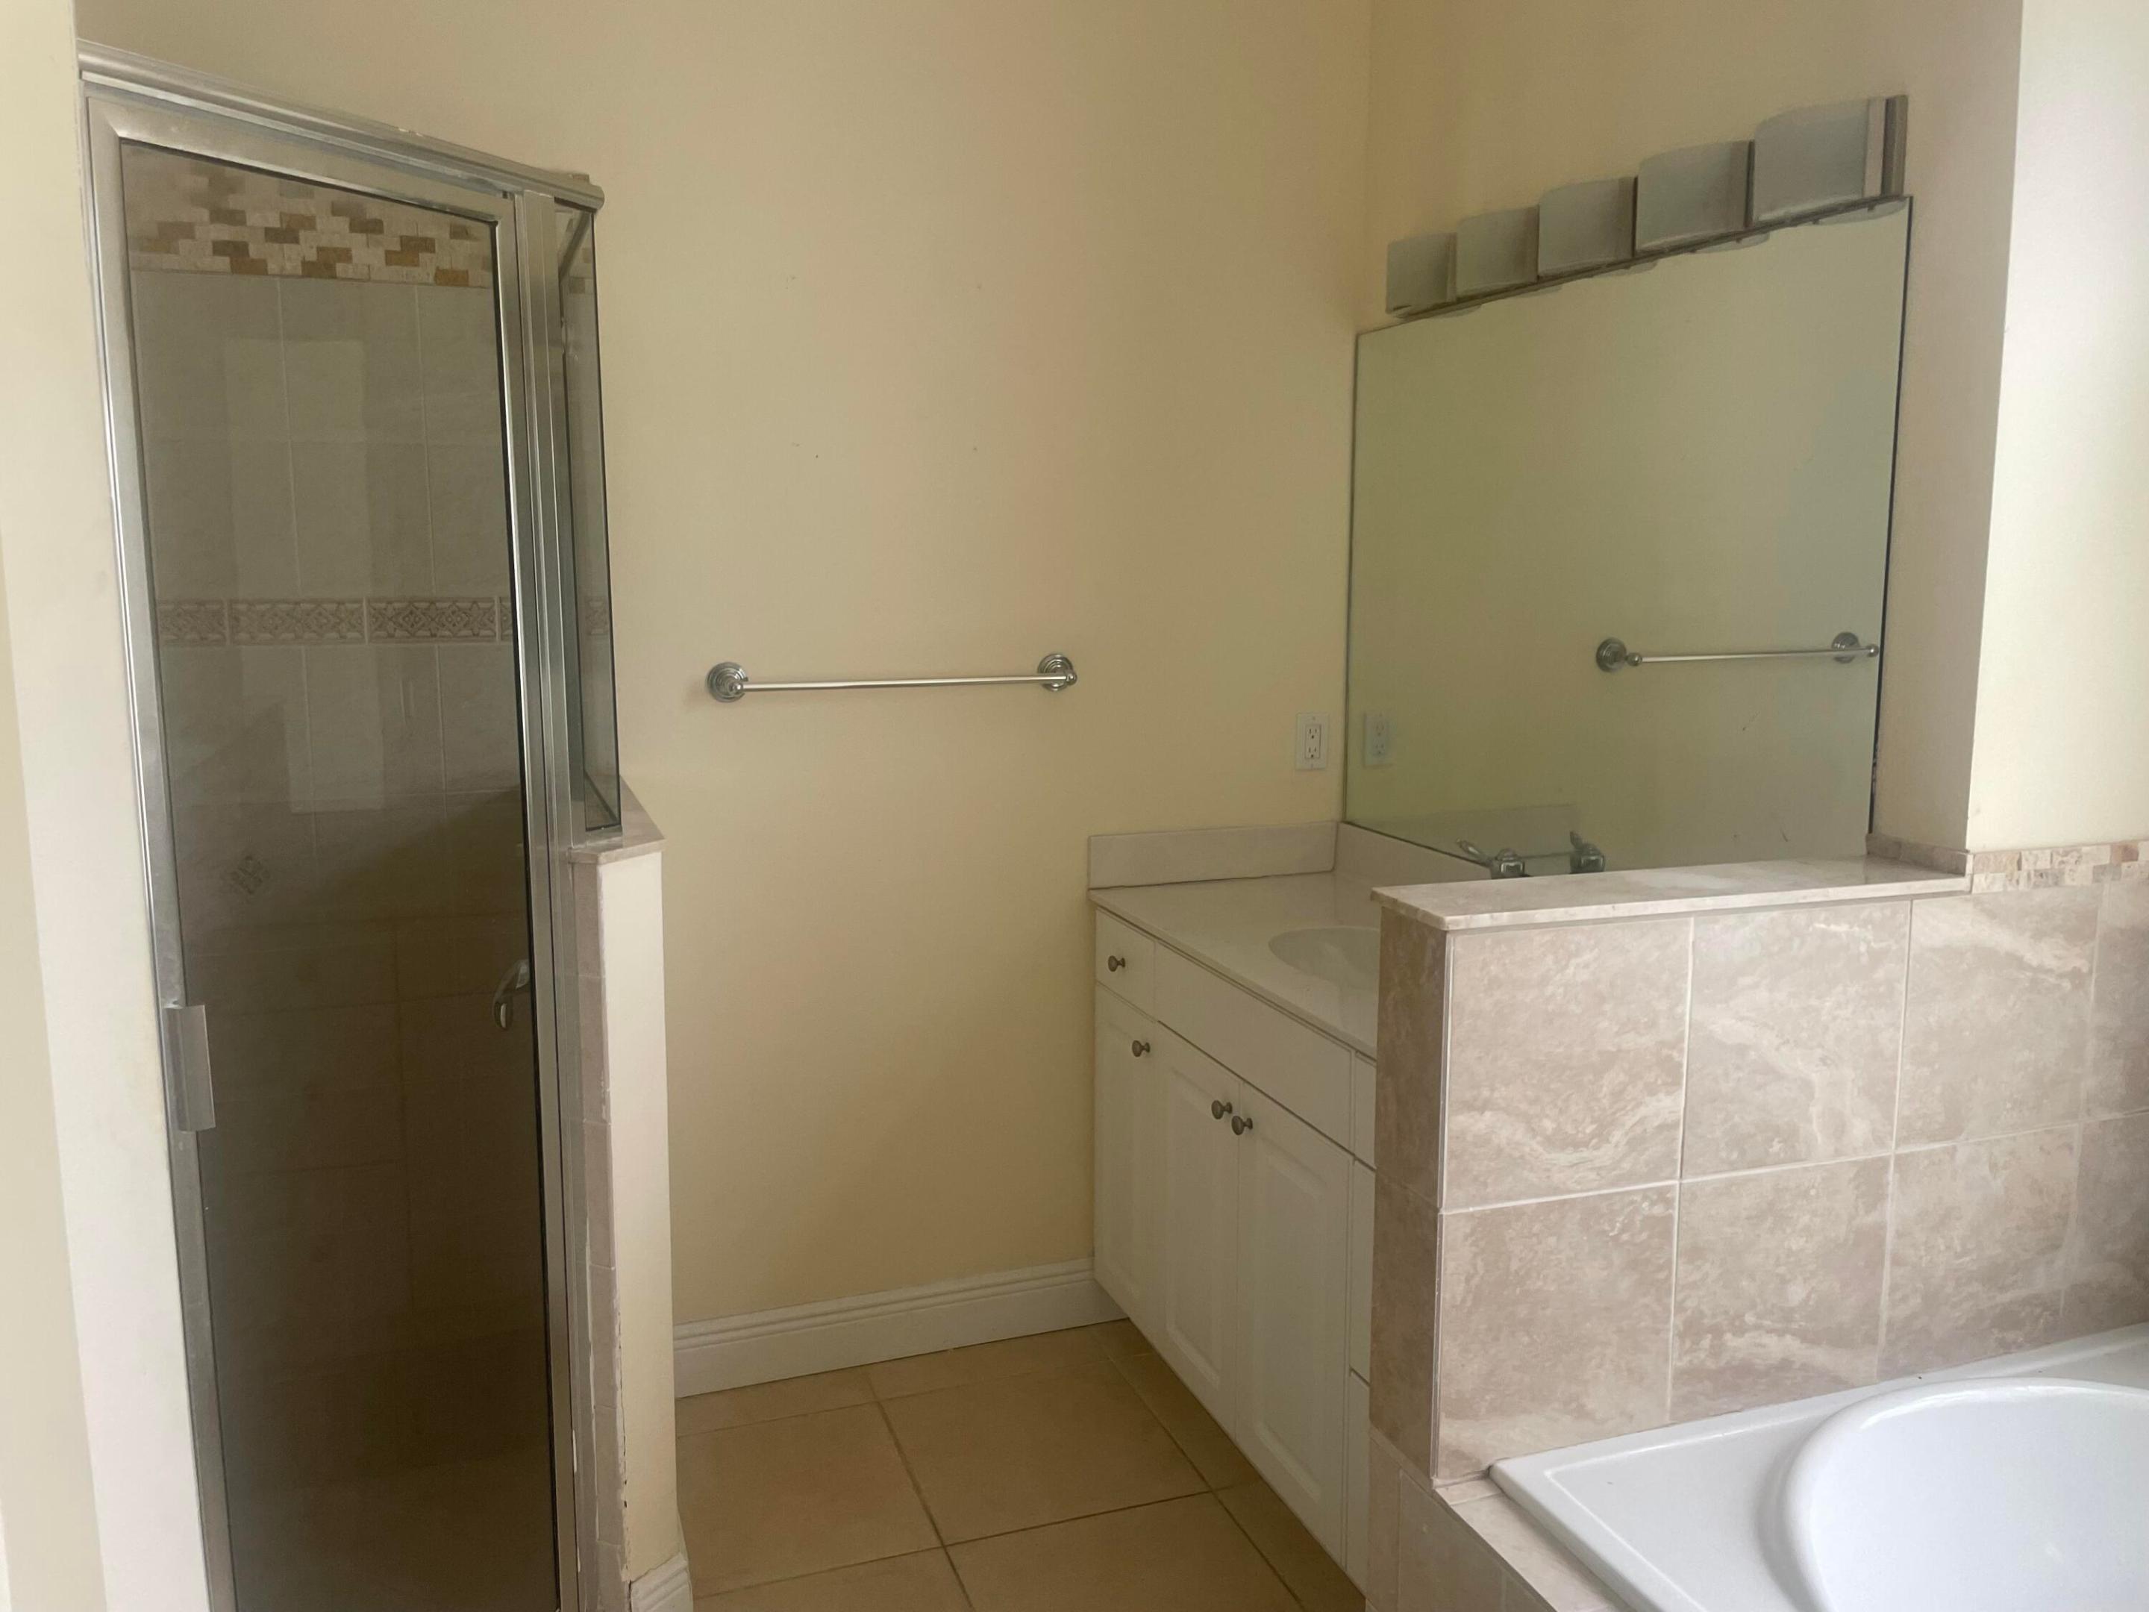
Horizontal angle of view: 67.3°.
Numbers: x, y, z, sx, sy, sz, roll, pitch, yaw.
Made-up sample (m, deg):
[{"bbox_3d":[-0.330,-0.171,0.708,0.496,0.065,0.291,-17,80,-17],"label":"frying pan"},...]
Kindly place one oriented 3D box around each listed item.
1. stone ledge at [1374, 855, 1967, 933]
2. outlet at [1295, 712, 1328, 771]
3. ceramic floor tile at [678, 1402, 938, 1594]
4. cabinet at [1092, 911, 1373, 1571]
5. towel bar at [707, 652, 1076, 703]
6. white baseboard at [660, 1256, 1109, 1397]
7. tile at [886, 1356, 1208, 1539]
[{"bbox_3d":[0.684,0.096,1.832,0.706,0.018,0.146,-3,9,-20],"label":"stone ledge"},{"bbox_3d":[0.474,-0.127,3.200,0.071,0.115,0.008,-3,9,-20],"label":"outlet"},{"bbox_3d":[-0.471,1.125,2.637,0.406,0.010,0.459,-3,9,-20],"label":"ceramic floor tile"},{"bbox_3d":[0.512,0.688,2.650,0.536,0.839,1.287,-3,9,-20],"label":"cabinet"},{"bbox_3d":[-0.305,-0.226,2.863,0.672,0.069,0.075,-3,9,-20],"label":"towel bar"},{"bbox_3d":[-0.333,0.984,3.070,0.936,0.139,0.016,-3,9,-20],"label":"white baseboard"},{"bbox_3d":[-0.065,1.104,2.783,0.447,0.010,0.461,-3,9,-20],"label":"tile"}]

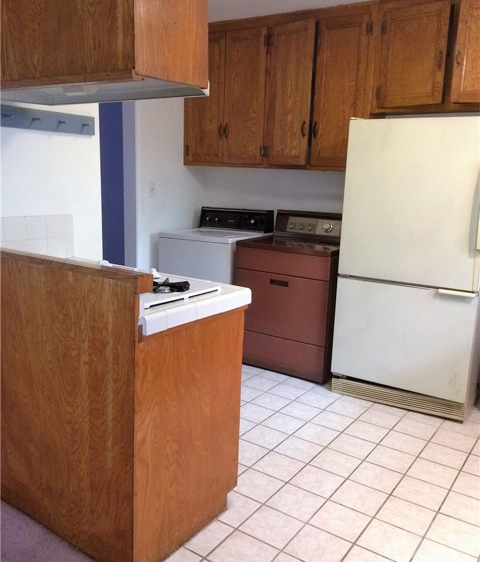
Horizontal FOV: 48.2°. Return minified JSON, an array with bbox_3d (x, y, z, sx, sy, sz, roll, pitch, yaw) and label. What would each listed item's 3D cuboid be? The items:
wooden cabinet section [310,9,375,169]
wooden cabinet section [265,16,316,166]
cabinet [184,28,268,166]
[{"bbox_3d":[0.755,-1.295,3.765,0.397,0.997,0.317,9,13,30],"label":"wooden cabinet section"},{"bbox_3d":[0.432,-1.344,3.948,0.352,0.997,0.327,9,13,30],"label":"wooden cabinet section"},{"bbox_3d":[-0.044,-1.435,4.314,0.753,1.009,0.310,9,13,31],"label":"cabinet"}]

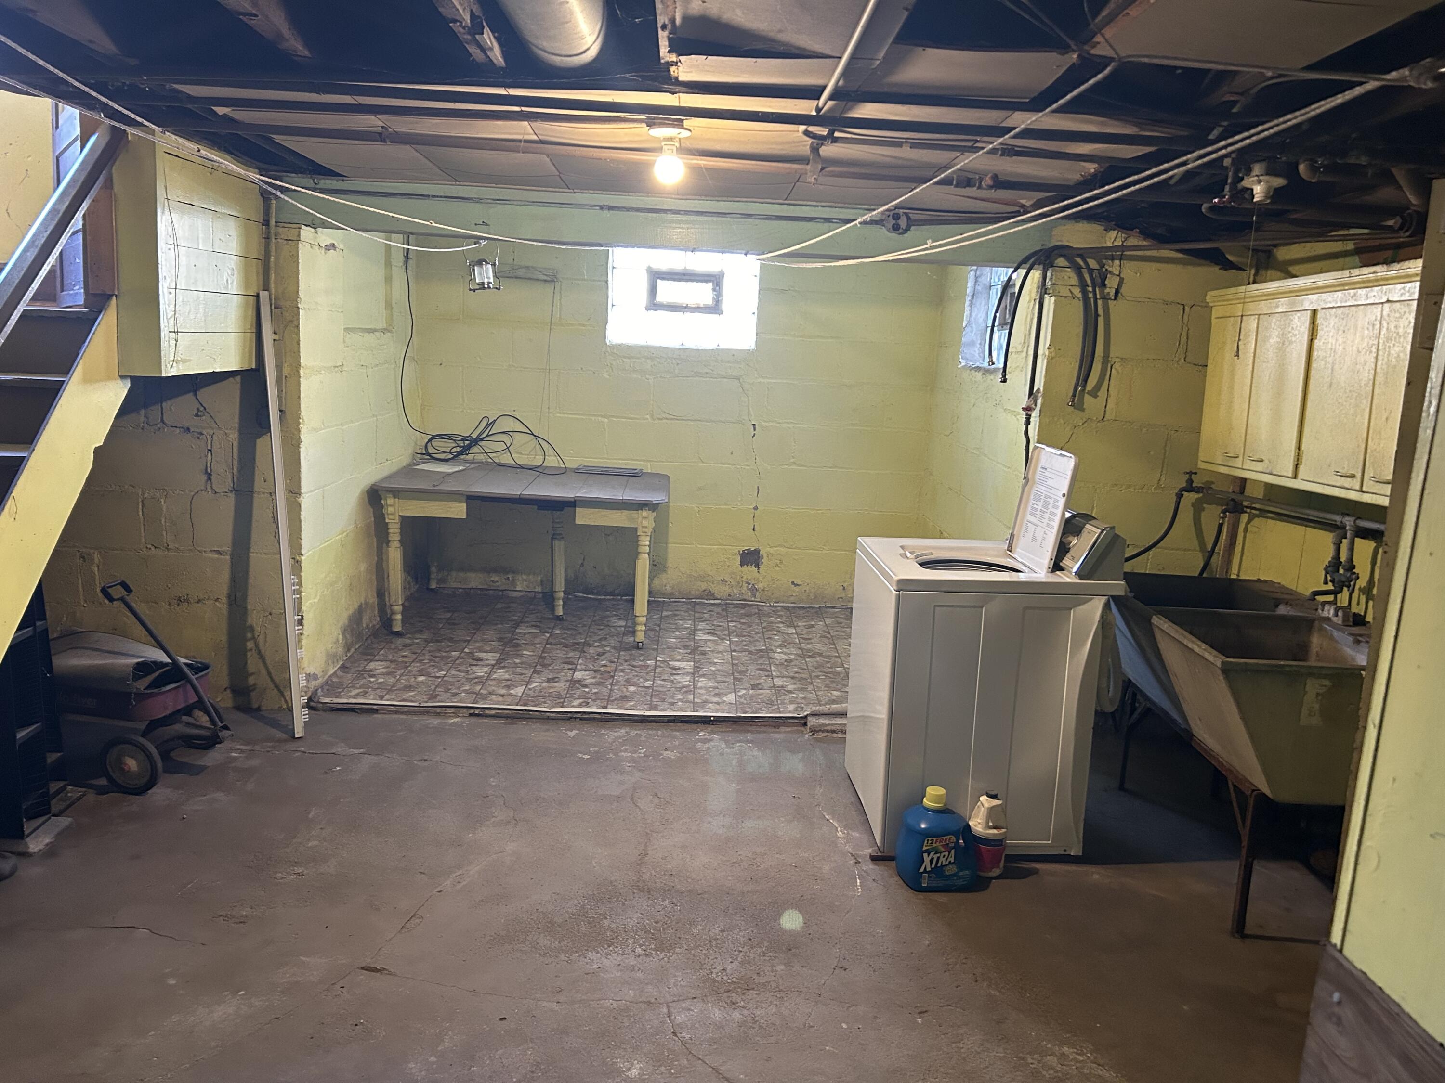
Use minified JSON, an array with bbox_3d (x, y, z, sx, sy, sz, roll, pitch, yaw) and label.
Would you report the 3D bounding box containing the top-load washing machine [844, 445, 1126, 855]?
[{"bbox_3d":[0.859,0.320,3.694,0.705,1.290,0.690,2,10,-3],"label":"top-load washing machine"}]

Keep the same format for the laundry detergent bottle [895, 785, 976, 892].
[{"bbox_3d":[0.646,0.894,3.290,0.232,0.290,0.130,4,10,7],"label":"laundry detergent bottle"}]

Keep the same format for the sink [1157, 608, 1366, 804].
[{"bbox_3d":[1.617,0.465,3.149,0.640,0.390,0.590,3,10,1],"label":"sink"}]

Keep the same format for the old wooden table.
[{"bbox_3d":[-1.030,0.045,5.750,1.420,0.760,1.080,2,10,-2],"label":"old wooden table"}]

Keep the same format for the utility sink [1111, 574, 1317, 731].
[{"bbox_3d":[1.638,0.364,3.701,0.640,0.390,0.580,3,10,1],"label":"utility sink"}]

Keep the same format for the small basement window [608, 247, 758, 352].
[{"bbox_3d":[-0.220,-1.360,5.969,0.820,0.560,0.100,2,10,-2],"label":"small basement window"}]

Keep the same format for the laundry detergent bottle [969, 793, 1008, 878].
[{"bbox_3d":[0.826,0.905,3.381,0.110,0.250,0.108,4,11,9],"label":"laundry detergent bottle"}]

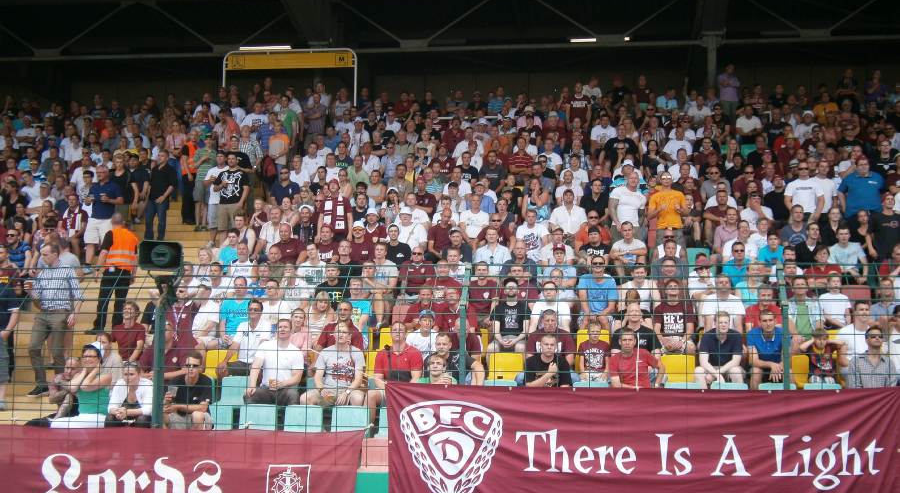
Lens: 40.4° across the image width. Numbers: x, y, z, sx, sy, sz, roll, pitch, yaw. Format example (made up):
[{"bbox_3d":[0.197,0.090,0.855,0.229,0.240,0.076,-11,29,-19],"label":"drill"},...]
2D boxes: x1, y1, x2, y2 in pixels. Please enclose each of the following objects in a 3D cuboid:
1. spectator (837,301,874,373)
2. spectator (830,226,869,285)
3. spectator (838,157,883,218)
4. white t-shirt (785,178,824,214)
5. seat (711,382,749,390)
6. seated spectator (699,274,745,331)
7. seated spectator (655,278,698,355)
[{"bbox_3d":[4.422,1.226,13.255,0.520,1.280,0.750,0,-5,7],"label":"spectator"},{"bbox_3d":[5.377,0.321,16.538,0.520,1.245,0.750,-1,-6,14],"label":"spectator"},{"bbox_3d":[6.551,-0.533,19.219,0.680,1.820,0.450,0,-5,7],"label":"spectator"},{"bbox_3d":[5.688,-0.859,19.416,0.600,0.640,0.300,0,-5,7],"label":"white t-shirt"},{"bbox_3d":[2.989,1.648,12.973,0.420,0.420,0.440,0,-7,7],"label":"seat"},{"bbox_3d":[3.250,1.011,14.575,0.560,1.360,0.750,0,-6,7],"label":"seated spectator"},{"bbox_3d":[2.681,1.010,14.528,0.520,1.280,0.750,0,-6,9],"label":"seated spectator"}]

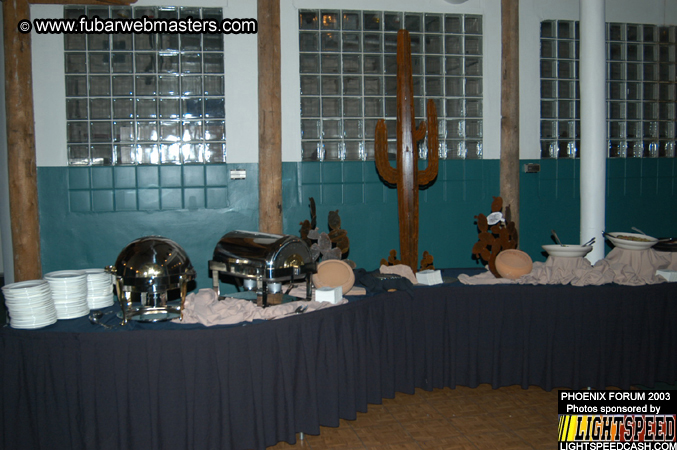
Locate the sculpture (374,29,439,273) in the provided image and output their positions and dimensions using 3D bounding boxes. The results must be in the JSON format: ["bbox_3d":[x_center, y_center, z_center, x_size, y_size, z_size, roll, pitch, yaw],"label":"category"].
[{"bbox_3d":[0.546,-0.575,5.311,0.510,1.930,0.200,-1,5,4],"label":"sculpture"}]

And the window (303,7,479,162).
[{"bbox_3d":[0.524,-1.327,6.484,1.830,1.420,0.100,-2,5,-11],"label":"window"}]

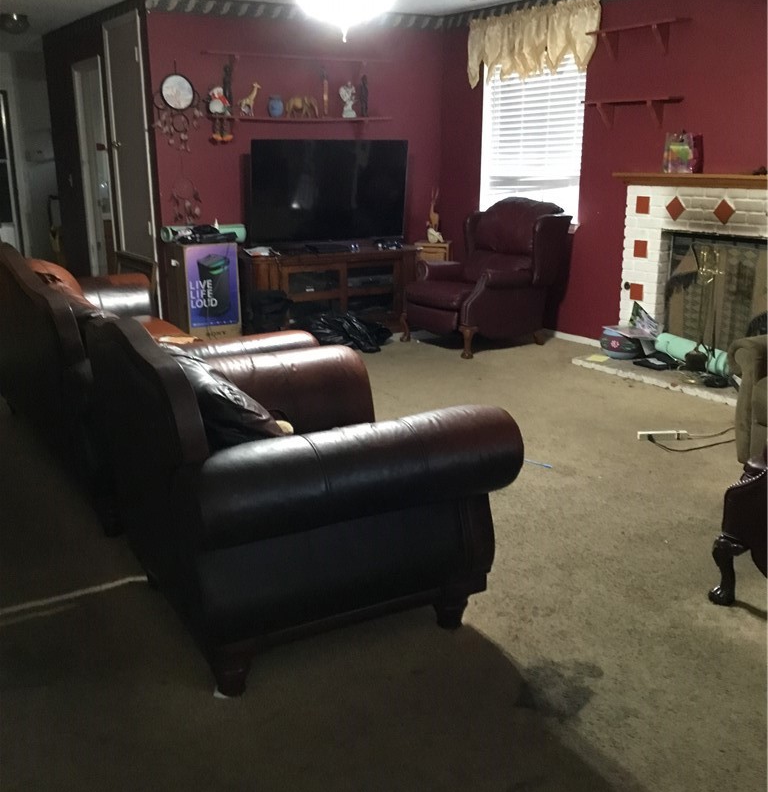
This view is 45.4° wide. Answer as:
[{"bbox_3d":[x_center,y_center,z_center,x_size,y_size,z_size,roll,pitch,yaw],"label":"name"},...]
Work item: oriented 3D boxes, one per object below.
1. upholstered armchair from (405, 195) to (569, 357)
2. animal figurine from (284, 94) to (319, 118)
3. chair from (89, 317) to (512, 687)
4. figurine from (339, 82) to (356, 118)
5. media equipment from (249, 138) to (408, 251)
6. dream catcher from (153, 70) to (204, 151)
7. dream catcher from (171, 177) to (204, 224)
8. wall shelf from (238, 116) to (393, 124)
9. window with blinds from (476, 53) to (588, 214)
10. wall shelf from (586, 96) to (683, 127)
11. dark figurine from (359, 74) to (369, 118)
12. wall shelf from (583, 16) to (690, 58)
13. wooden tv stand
[{"bbox_3d":[0.756,-0.903,6.697,0.972,1.032,0.790,-11,19,-34],"label":"upholstered armchair"},{"bbox_3d":[-0.639,-2.244,7.108,0.297,0.175,0.093,-7,17,-23],"label":"animal figurine"},{"bbox_3d":[-0.328,0.198,2.848,1.044,0.993,1.124,-9,18,-27],"label":"chair"},{"bbox_3d":[-0.278,-2.328,7.222,0.100,0.265,0.140,4,16,17],"label":"figurine"},{"bbox_3d":[-0.399,-1.556,7.078,1.330,0.800,0.180,-9,17,-28],"label":"media equipment"},{"bbox_3d":[-1.488,-2.085,6.700,0.393,0.557,0.046,-9,18,-29],"label":"dream catcher"},{"bbox_3d":[-1.454,-1.439,6.757,0.240,0.345,0.035,-10,18,-31],"label":"dream catcher"},{"bbox_3d":[-0.638,-2.164,7.152,1.530,0.054,0.131,-9,18,-29],"label":"wall shelf"},{"bbox_3d":[1.111,-1.957,6.965,0.087,1.232,1.201,-9,18,-29],"label":"window with blinds"},{"bbox_3d":[1.604,-1.847,5.992,0.131,0.191,0.779,-9,18,-29],"label":"wall shelf"},{"bbox_3d":[-0.168,-2.381,7.287,0.070,0.325,0.065,-10,18,-31],"label":"dark figurine"},{"bbox_3d":[1.609,-2.271,5.843,0.150,0.185,0.750,-10,18,-31],"label":"wall shelf"},{"bbox_3d":[-0.385,-0.808,7.143,1.407,0.626,0.595,-9,18,-29],"label":"wooden tv stand"}]

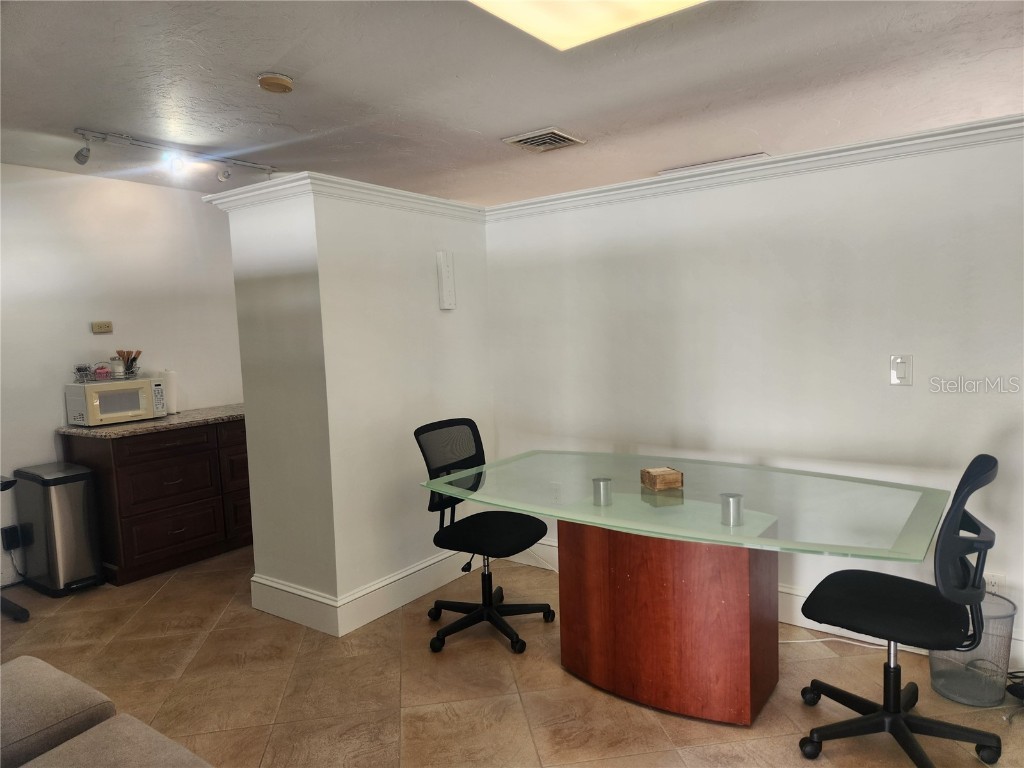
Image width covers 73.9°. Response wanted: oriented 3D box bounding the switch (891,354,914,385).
[{"bbox_3d":[1.572,-0.053,2.748,0.078,0.124,0.012,1,6,37],"label":"switch"}]

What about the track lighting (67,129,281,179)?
[{"bbox_3d":[-1.829,-1.215,3.823,0.126,0.161,1.204,1,6,37],"label":"track lighting"}]

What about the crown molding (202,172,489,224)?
[{"bbox_3d":[-0.815,-0.917,3.652,0.833,0.092,1.273,1,6,37],"label":"crown molding"}]

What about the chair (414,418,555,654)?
[{"bbox_3d":[-0.138,0.659,3.122,0.595,0.973,0.588,3,7,45],"label":"chair"}]

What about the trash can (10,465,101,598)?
[{"bbox_3d":[-2.634,0.828,3.953,0.476,0.679,0.266,1,6,37],"label":"trash can"}]

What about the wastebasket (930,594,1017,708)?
[{"bbox_3d":[1.674,0.964,2.495,0.280,0.339,0.280,1,6,37],"label":"wastebasket"}]

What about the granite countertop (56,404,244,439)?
[{"bbox_3d":[-2.081,0.220,4.542,0.686,0.036,1.484,1,6,37],"label":"granite countertop"}]

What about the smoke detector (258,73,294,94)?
[{"bbox_3d":[-1.000,-1.275,2.889,0.140,0.036,0.140,-2,4,0],"label":"smoke detector"}]

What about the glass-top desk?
[{"bbox_3d":[0.613,0.779,2.688,1.813,0.753,1.092,1,6,37],"label":"glass-top desk"}]

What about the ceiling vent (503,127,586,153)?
[{"bbox_3d":[0.185,-1.358,3.805,0.357,0.018,0.364,1,6,37],"label":"ceiling vent"}]

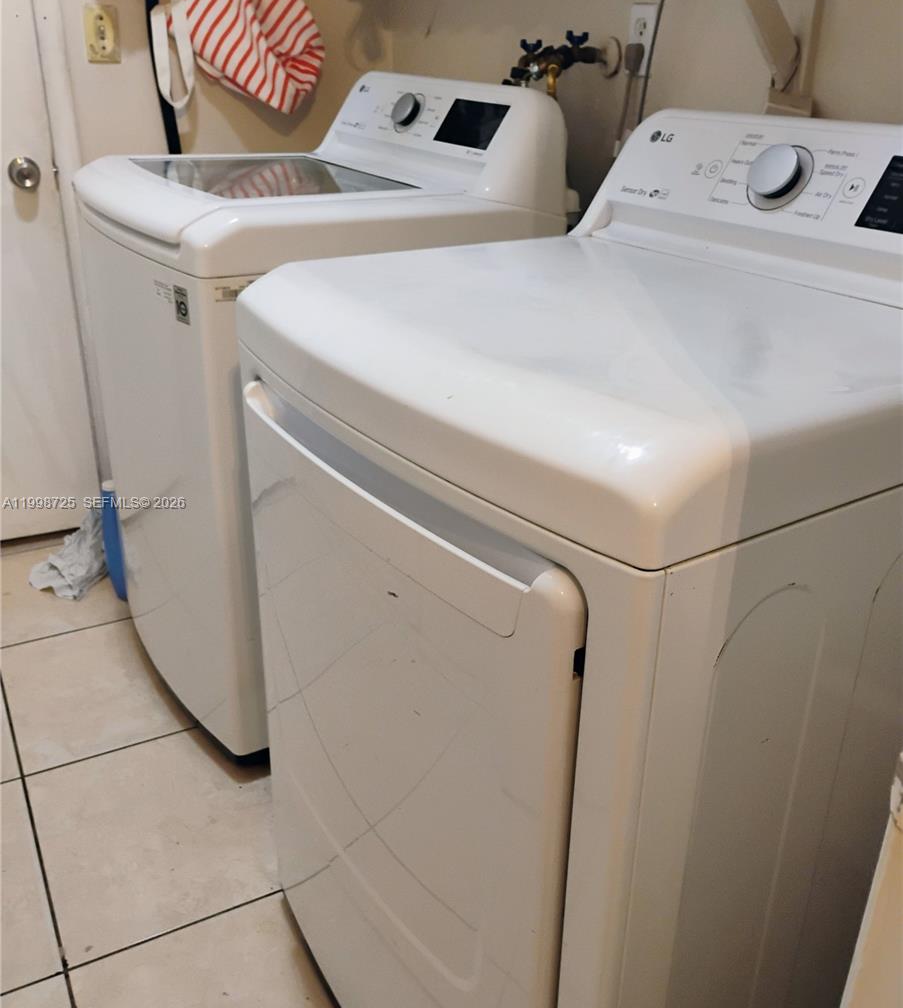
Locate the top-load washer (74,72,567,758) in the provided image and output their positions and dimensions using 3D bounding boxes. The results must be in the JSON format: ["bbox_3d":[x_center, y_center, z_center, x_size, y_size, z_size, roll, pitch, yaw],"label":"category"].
[{"bbox_3d":[-0.279,-0.214,1.911,0.700,1.130,0.690,-14,29,-29],"label":"top-load washer"}]

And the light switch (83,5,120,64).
[{"bbox_3d":[-0.784,-1.053,2.180,0.071,0.115,0.010,-14,29,-29],"label":"light switch"}]

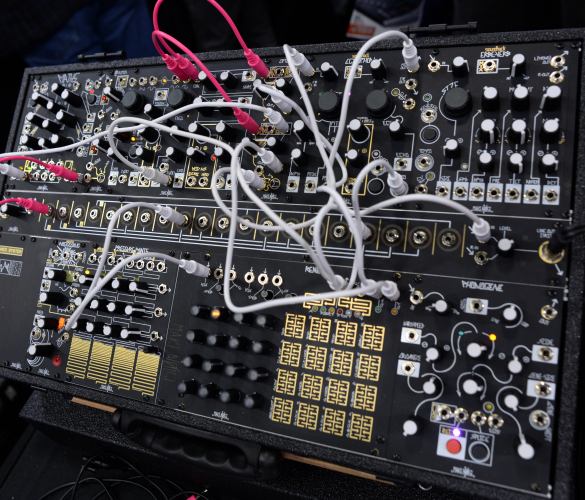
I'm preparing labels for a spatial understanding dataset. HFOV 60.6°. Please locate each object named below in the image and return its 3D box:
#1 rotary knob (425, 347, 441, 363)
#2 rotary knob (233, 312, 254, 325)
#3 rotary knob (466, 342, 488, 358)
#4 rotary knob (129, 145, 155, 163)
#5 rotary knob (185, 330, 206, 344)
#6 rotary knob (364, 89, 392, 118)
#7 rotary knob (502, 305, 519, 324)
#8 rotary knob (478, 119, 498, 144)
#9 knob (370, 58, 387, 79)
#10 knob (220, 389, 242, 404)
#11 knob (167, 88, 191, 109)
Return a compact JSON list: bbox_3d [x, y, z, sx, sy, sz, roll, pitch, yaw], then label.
[{"bbox_3d":[0.094,0.070,0.334,0.011,0.014,0.012,-4,78,20],"label":"rotary knob"},{"bbox_3d":[-0.039,0.054,0.394,0.011,0.014,0.011,-4,77,20],"label":"rotary knob"},{"bbox_3d":[0.117,0.064,0.321,0.013,0.017,0.012,-5,77,21],"label":"rotary knob"},{"bbox_3d":[-0.135,-0.087,0.454,0.011,0.014,0.012,26,89,23],"label":"rotary knob"},{"bbox_3d":[-0.079,0.070,0.406,0.011,0.015,0.012,-4,78,20],"label":"rotary knob"},{"bbox_3d":[0.066,-0.112,0.382,0.020,0.012,0.021,-4,78,20],"label":"rotary knob"},{"bbox_3d":[0.140,0.041,0.323,0.012,0.015,0.013,-4,78,20],"label":"rotary knob"},{"bbox_3d":[0.138,-0.084,0.353,0.012,0.017,0.013,-4,78,20],"label":"rotary knob"},{"bbox_3d":[0.067,-0.142,0.393,0.012,0.015,0.011,-4,78,20],"label":"knob"},{"bbox_3d":[-0.048,0.111,0.380,0.012,0.015,0.011,-5,77,21],"label":"knob"},{"bbox_3d":[-0.103,-0.137,0.456,0.018,0.015,0.019,5,81,23],"label":"knob"}]

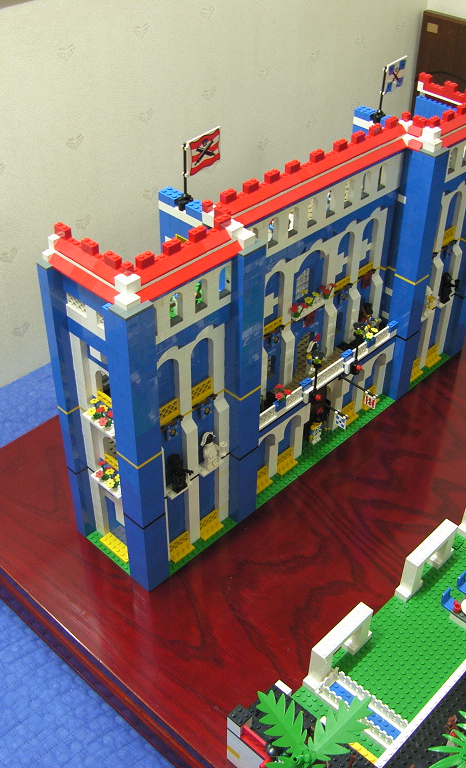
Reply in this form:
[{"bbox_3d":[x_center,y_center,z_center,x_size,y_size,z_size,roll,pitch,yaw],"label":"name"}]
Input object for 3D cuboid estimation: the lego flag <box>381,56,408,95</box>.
[{"bbox_3d":[0.194,-0.369,0.994,0.005,0.034,0.051,27,45,29],"label":"lego flag"}]

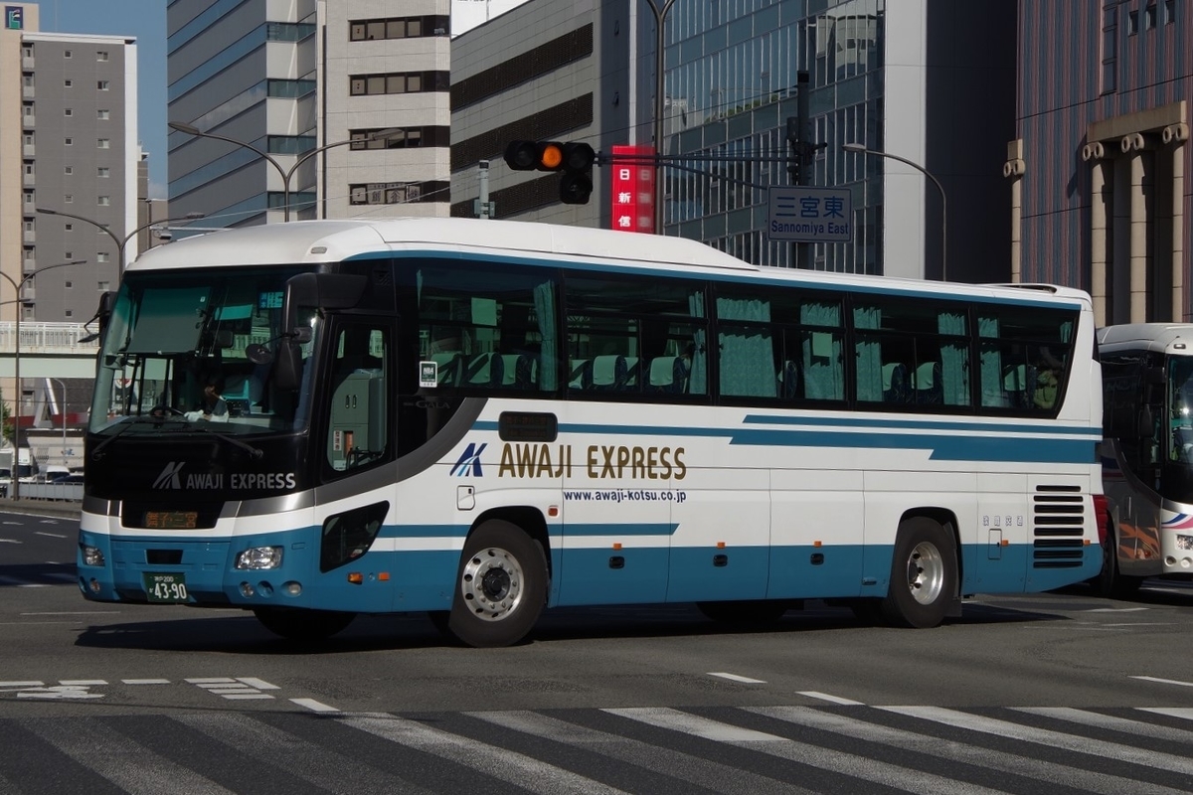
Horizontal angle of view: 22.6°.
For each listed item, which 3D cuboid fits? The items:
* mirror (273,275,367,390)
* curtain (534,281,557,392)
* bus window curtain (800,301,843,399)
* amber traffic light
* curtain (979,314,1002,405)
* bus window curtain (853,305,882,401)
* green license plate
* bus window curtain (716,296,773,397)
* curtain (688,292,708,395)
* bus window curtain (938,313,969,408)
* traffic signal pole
[{"bbox_3d":[-2.118,-0.500,22.900,0.300,0.870,0.700,-2,-3,43],"label":"mirror"},{"bbox_3d":[-0.428,-0.516,25.192,0.090,0.941,0.197,-2,-3,43],"label":"curtain"},{"bbox_3d":[2.120,-0.435,27.922,0.090,0.926,0.534,-2,-3,43],"label":"bus window curtain"},{"bbox_3d":[-0.642,-3.096,41.000,1.200,0.890,0.420,1,-2,-15],"label":"amber traffic light"},{"bbox_3d":[3.950,-0.356,29.881,0.090,0.911,0.282,-2,-3,43],"label":"curtain"},{"bbox_3d":[2.592,-0.417,28.427,0.090,0.919,0.330,-2,-3,43],"label":"bus window curtain"},{"bbox_3d":[-3.332,1.471,23.100,0.440,0.220,0.025,-2,7,43],"label":"green license plate"},{"bbox_3d":[1.358,-0.456,27.105,0.090,0.904,0.712,-2,-3,43],"label":"bus window curtain"},{"bbox_3d":[0.910,-0.477,26.625,0.090,0.919,0.167,-2,-3,43],"label":"curtain"},{"bbox_3d":[3.530,-0.378,29.432,0.090,0.922,0.397,-2,-3,43],"label":"bus window curtain"},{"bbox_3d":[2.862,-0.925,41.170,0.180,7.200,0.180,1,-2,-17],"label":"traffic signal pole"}]

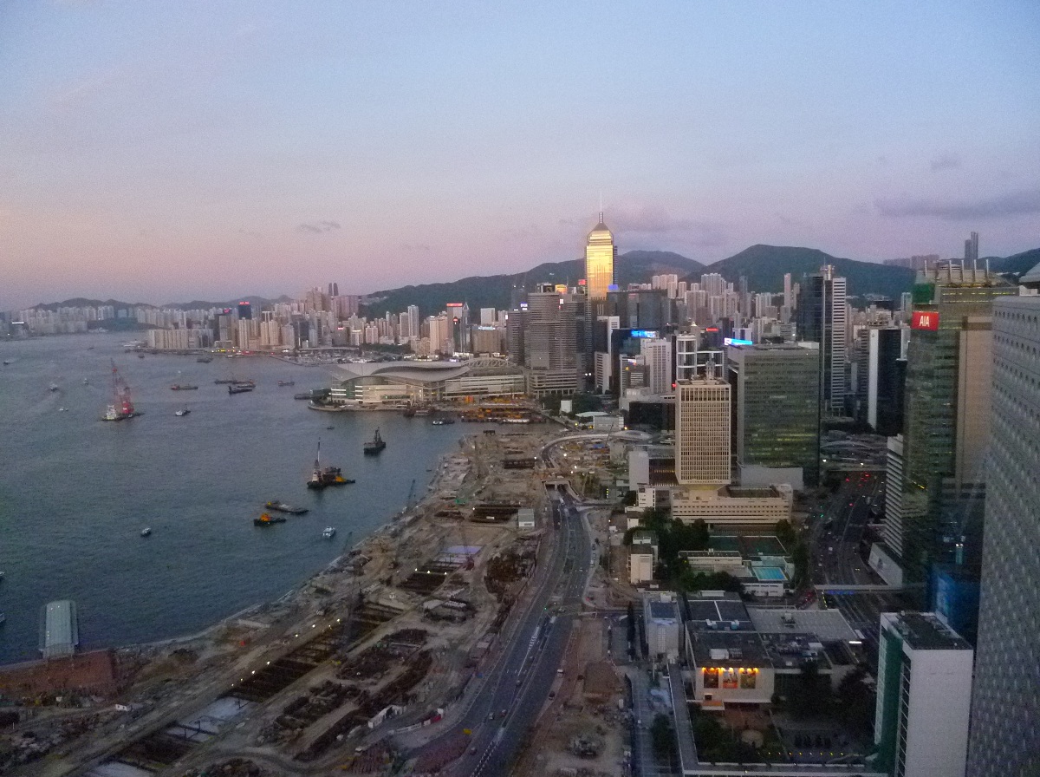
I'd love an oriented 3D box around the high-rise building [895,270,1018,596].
[{"bbox_3d":[272.630,21.830,525.820,45.300,193.200,46.000,-1,6,6],"label":"high-rise building"}]

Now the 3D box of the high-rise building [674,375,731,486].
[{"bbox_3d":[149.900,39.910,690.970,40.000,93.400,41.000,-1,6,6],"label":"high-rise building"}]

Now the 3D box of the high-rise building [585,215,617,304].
[{"bbox_3d":[158.910,-160.410,1640.240,59.200,339.000,58.000,-1,6,6],"label":"high-rise building"}]

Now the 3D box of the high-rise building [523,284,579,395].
[{"bbox_3d":[59.240,-82.650,1591.120,102.600,198.000,70.000,-1,6,4],"label":"high-rise building"}]

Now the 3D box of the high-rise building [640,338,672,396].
[{"bbox_3d":[200.670,-10.810,1232.030,38.500,120.800,36.000,-1,6,4],"label":"high-rise building"}]

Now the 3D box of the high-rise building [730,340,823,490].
[{"bbox_3d":[244.730,23.660,821.890,72.600,131.900,78.000,-1,6,6],"label":"high-rise building"}]

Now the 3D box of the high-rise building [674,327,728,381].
[{"bbox_3d":[205.650,7.670,964.030,53.500,137.000,42.000,-1,6,6],"label":"high-rise building"}]

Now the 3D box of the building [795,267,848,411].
[{"bbox_3d":[436.120,-60.170,1220.120,60.800,211.900,45.000,-1,6,6],"label":"building"}]

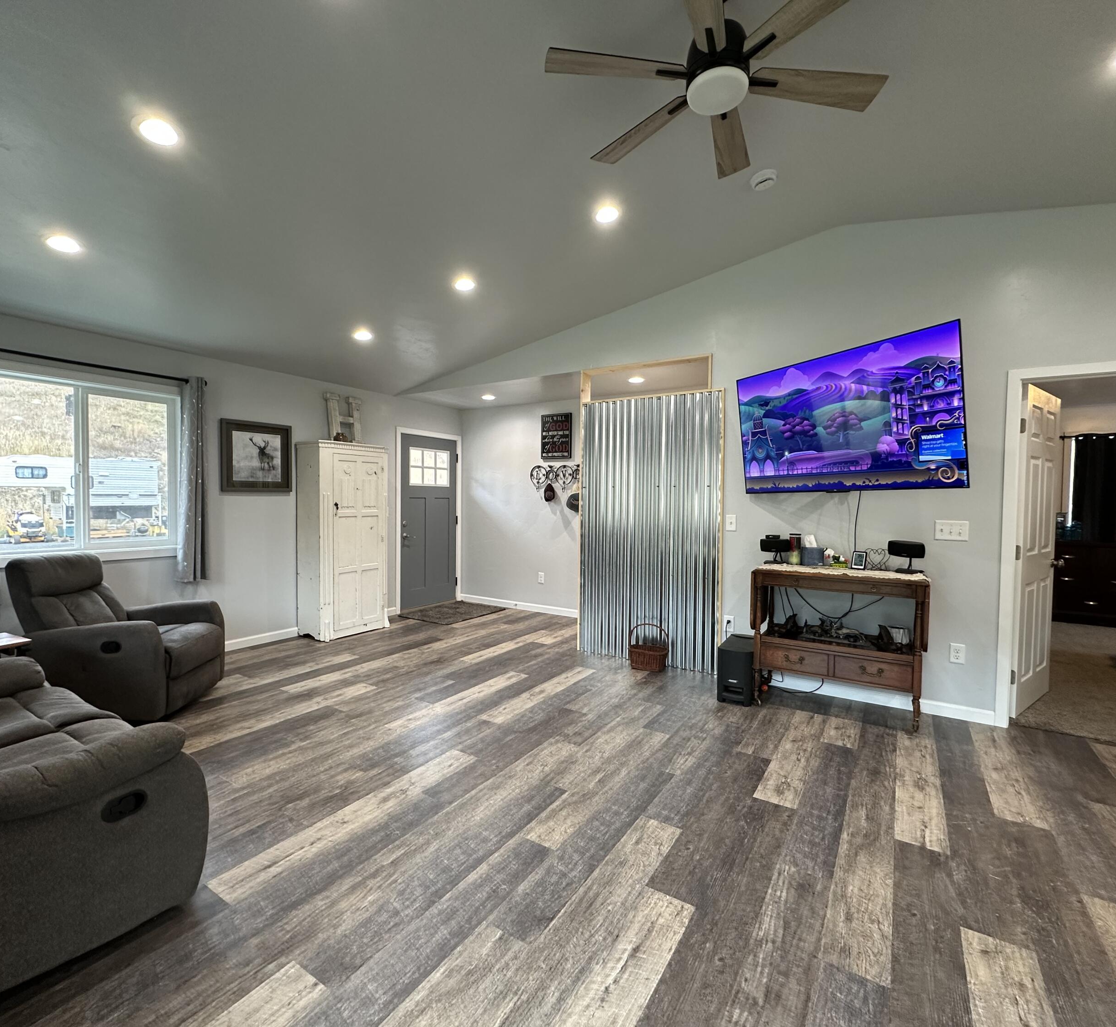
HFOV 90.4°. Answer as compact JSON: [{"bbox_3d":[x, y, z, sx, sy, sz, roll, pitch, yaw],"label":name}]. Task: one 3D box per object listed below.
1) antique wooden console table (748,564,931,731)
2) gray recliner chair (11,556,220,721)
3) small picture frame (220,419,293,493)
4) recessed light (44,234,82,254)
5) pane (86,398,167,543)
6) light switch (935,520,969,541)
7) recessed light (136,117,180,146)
[{"bbox_3d":[1.778,0.817,3.545,0.970,0.866,0.440,1,2,30],"label":"antique wooden console table"},{"bbox_3d":[-2.802,0.734,3.518,0.950,0.950,0.790,0,2,-4],"label":"gray recliner chair"},{"bbox_3d":[-2.638,-0.493,4.887,0.030,0.607,0.625,2,2,32],"label":"small picture frame"},{"bbox_3d":[-2.587,-1.408,2.899,0.165,0.020,0.165,-9,-4,32],"label":"recessed light"},{"bbox_3d":[-3.177,-0.323,4.125,0.040,1.070,0.510,2,2,32],"label":"pane"},{"bbox_3d":[2.412,0.106,3.391,0.165,0.117,0.012,2,2,32],"label":"light switch"},{"bbox_3d":[-1.637,-1.565,2.270,0.165,0.020,0.165,-9,-4,32],"label":"recessed light"}]

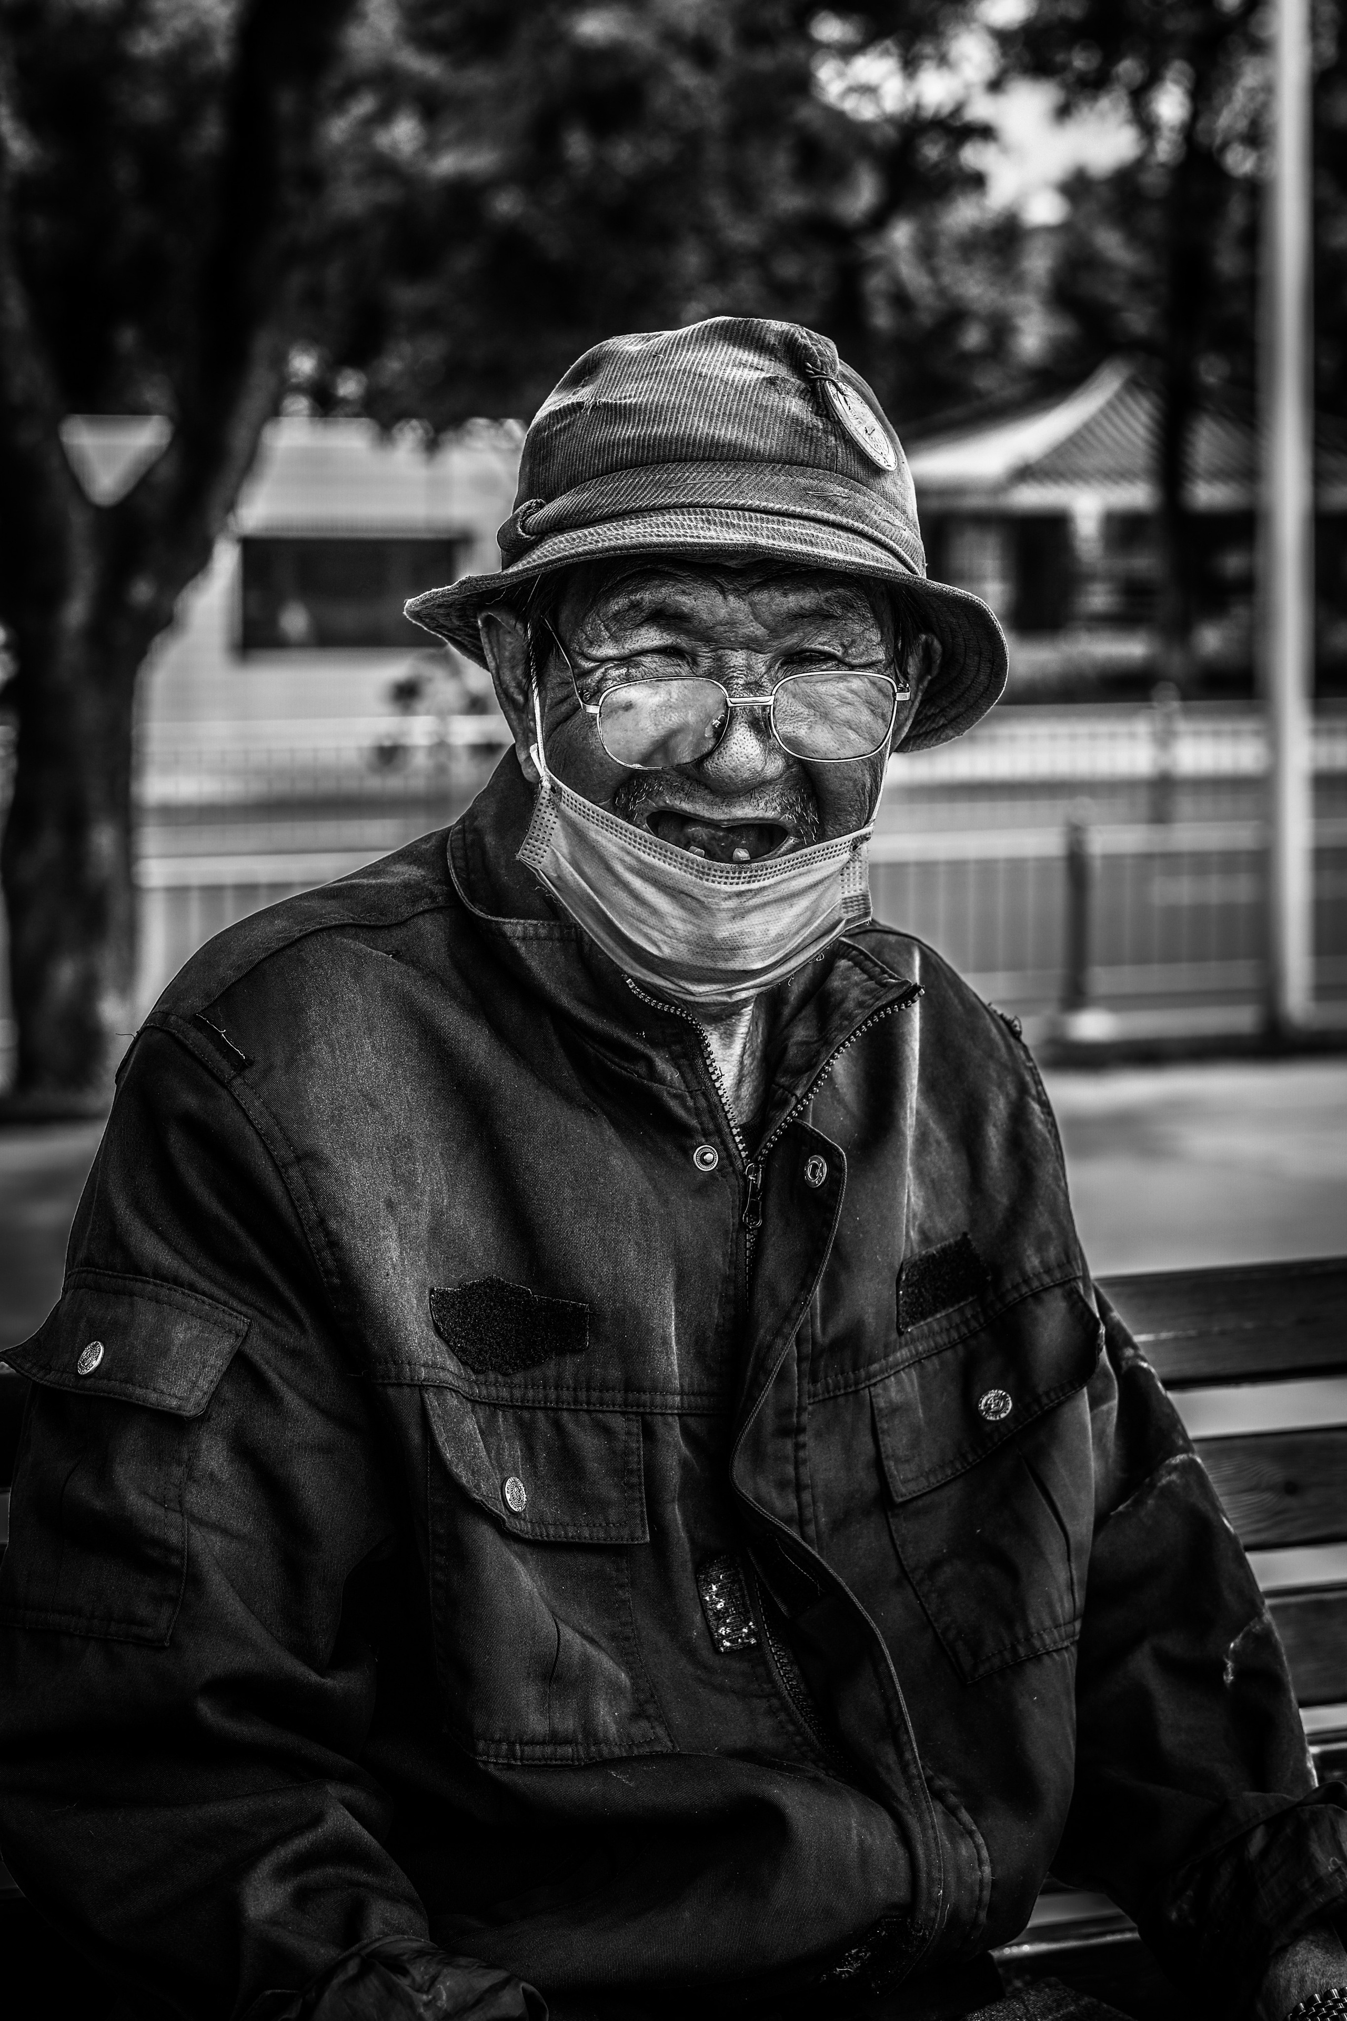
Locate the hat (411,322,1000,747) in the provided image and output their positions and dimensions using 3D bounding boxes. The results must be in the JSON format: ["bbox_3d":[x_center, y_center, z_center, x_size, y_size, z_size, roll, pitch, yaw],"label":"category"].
[{"bbox_3d":[0.017,-0.217,2.080,0.262,0.148,0.285,3,-15,1],"label":"hat"}]

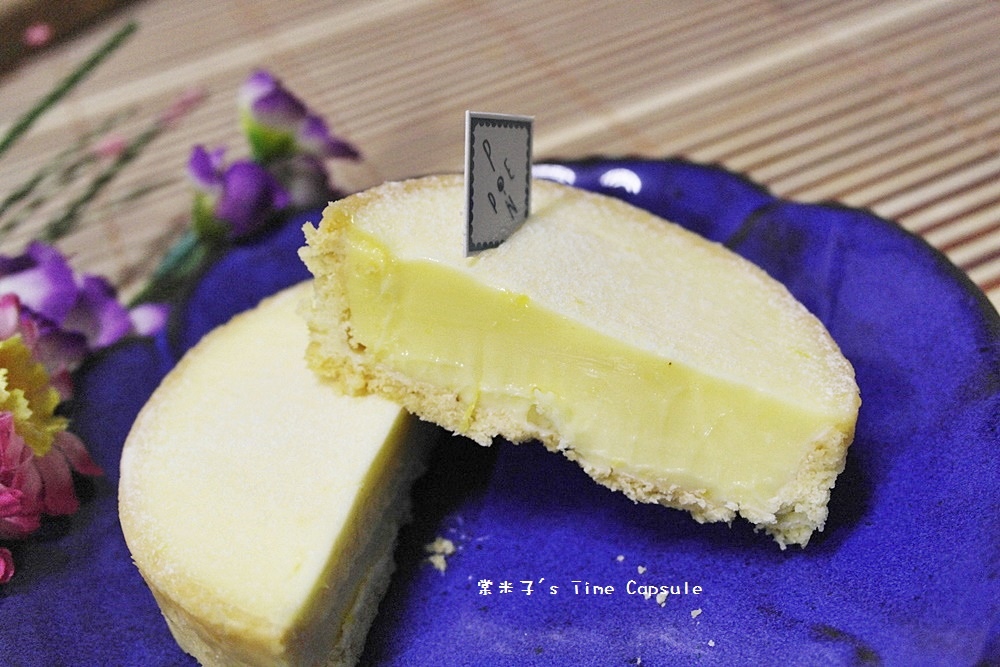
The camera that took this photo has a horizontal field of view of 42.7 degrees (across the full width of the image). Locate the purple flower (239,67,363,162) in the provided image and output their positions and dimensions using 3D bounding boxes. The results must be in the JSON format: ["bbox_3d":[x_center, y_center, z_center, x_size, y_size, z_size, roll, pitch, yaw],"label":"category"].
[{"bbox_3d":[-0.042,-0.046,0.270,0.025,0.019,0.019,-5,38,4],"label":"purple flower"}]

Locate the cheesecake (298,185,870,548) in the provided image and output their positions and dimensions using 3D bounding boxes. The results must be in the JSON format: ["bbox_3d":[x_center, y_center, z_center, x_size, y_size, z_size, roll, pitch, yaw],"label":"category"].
[{"bbox_3d":[0.013,-0.001,0.191,0.077,0.022,0.041,20,31,5],"label":"cheesecake"}]

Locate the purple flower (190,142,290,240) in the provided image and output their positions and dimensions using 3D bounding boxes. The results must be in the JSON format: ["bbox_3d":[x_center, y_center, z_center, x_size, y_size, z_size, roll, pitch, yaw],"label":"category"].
[{"bbox_3d":[-0.051,-0.028,0.250,0.019,0.018,0.018,-5,38,4],"label":"purple flower"}]

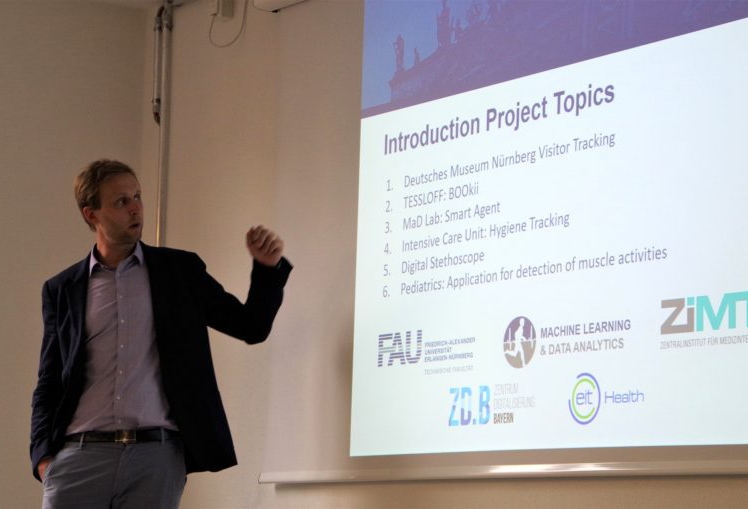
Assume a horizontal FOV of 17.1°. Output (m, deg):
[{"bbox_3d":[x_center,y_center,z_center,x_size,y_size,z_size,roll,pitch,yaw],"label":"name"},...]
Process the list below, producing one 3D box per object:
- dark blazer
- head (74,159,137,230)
[{"bbox_3d":[-0.609,0.305,7.100,0.740,0.680,0.370,2,-6,-4],"label":"dark blazer"},{"bbox_3d":[-0.762,-0.156,7.150,0.210,0.240,0.165,-10,-12,39],"label":"head"}]

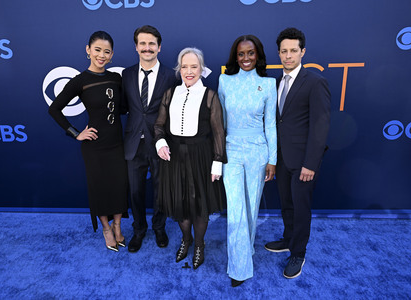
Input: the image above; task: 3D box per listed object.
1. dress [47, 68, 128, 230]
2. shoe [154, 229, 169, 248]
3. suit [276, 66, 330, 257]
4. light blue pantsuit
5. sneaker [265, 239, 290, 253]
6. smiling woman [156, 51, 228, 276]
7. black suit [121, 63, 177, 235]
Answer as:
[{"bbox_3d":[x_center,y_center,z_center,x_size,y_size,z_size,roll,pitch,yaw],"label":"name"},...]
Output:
[{"bbox_3d":[-0.919,0.059,2.510,0.570,1.410,0.380,-7,15,-23],"label":"dress"},{"bbox_3d":[-0.391,0.750,2.705,0.105,0.115,0.295,-3,14,-10],"label":"shoe"},{"bbox_3d":[0.637,0.117,2.233,0.490,1.450,0.370,8,16,33],"label":"suit"},{"bbox_3d":[0.288,0.176,2.132,0.430,1.445,0.440,1,14,8],"label":"light blue pantsuit"},{"bbox_3d":[0.650,0.772,2.530,0.295,0.115,0.105,-2,14,-4],"label":"sneaker"},{"bbox_3d":[-0.093,0.084,2.242,0.510,1.615,0.410,1,14,8],"label":"smiling woman"},{"bbox_3d":[-0.414,0.037,2.517,0.520,1.490,0.330,-2,14,-5],"label":"black suit"}]

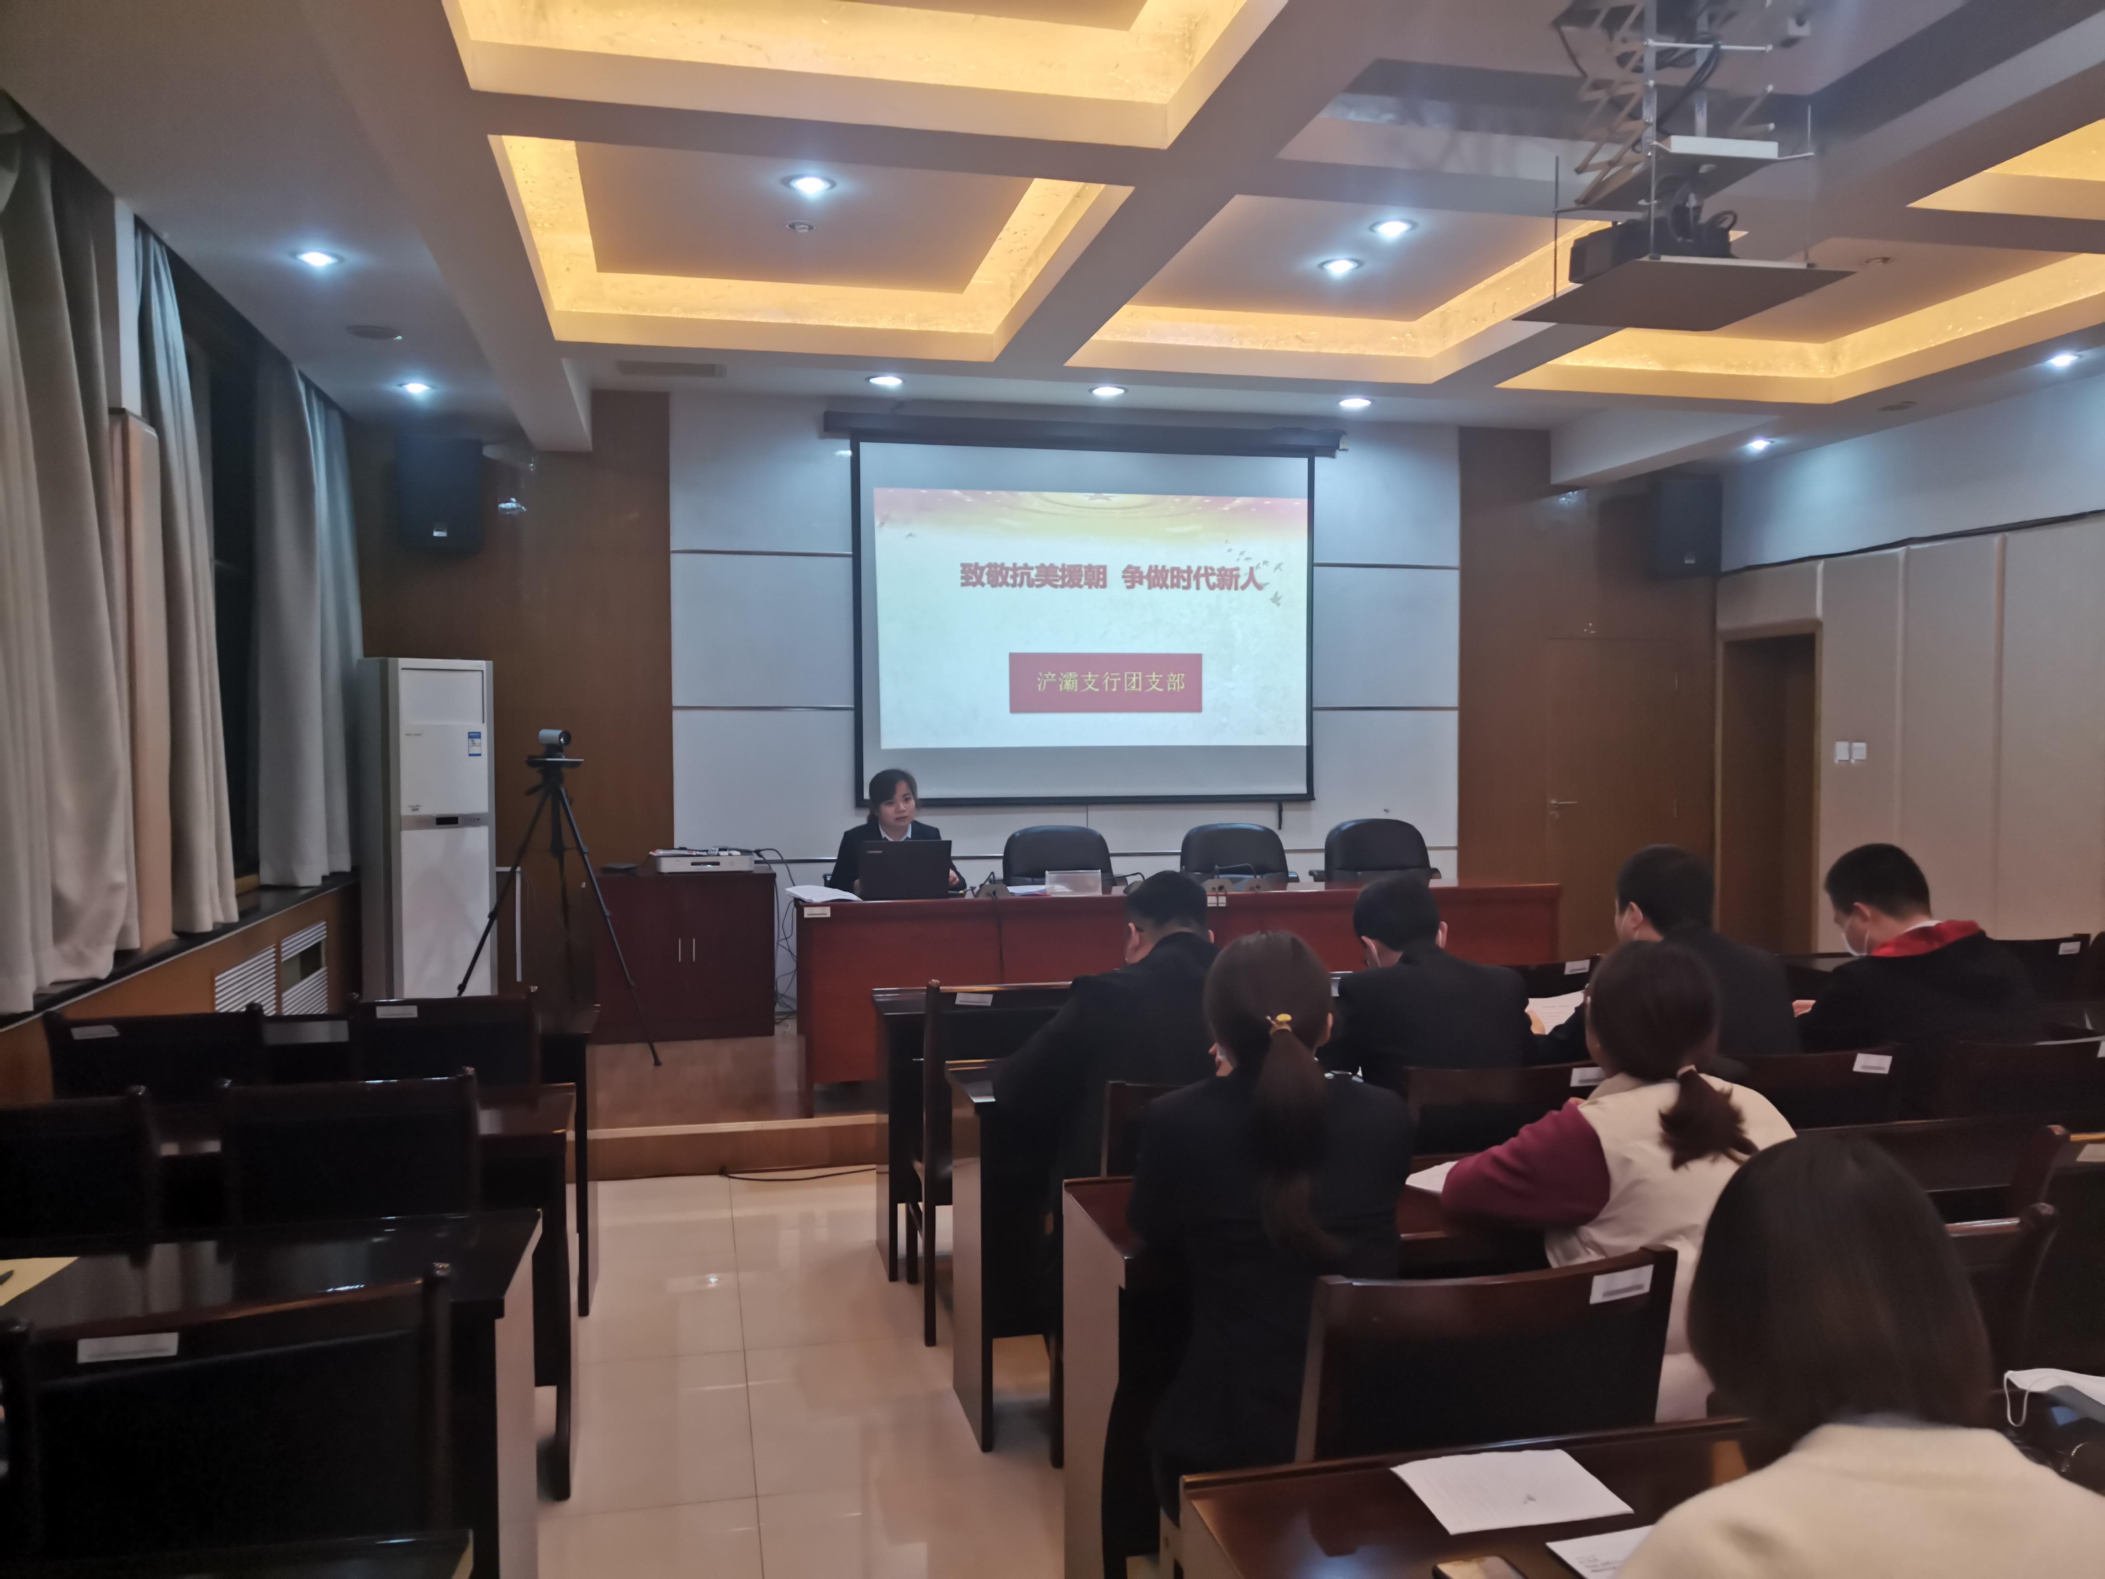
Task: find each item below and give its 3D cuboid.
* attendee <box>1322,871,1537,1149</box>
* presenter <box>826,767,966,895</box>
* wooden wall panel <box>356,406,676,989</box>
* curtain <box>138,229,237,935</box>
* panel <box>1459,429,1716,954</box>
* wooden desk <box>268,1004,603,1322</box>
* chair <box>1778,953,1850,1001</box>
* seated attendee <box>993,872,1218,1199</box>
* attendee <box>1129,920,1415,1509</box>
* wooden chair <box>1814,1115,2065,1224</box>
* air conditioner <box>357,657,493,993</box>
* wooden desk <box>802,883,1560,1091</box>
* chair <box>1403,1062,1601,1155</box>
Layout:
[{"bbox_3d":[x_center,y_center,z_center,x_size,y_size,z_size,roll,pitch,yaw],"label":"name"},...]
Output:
[{"bbox_3d":[0.728,0.790,3.487,0.490,1.257,0.700,-1,2,-12],"label":"attendee"},{"bbox_3d":[-0.615,0.523,6.538,0.530,1.220,0.660,0,2,-12],"label":"presenter"},{"bbox_3d":[-2.477,-0.374,7.586,1.395,2.953,0.060,-1,2,-12],"label":"wooden wall panel"},{"bbox_3d":[-2.729,-0.584,5.177,0.170,2.065,0.520,-1,2,-12],"label":"curtain"},{"bbox_3d":[2.973,-0.434,9.098,1.570,3.040,0.060,-1,2,-12],"label":"panel"},{"bbox_3d":[-1.844,1.015,4.408,1.200,0.750,0.450,-1,2,-12],"label":"wooden desk"},{"bbox_3d":[2.183,0.905,4.728,0.450,0.910,0.550,0,2,-2],"label":"chair"},{"bbox_3d":[0.182,0.782,3.300,0.540,1.250,0.740,0,2,-12],"label":"seated attendee"},{"bbox_3d":[0.300,0.820,2.445,0.470,1.260,0.700,0,2,-4],"label":"attendee"},{"bbox_3d":[1.284,0.967,2.718,0.450,0.910,0.550,0,2,-12],"label":"wooden chair"},{"bbox_3d":[-2.750,0.267,7.249,0.320,1.700,0.480,1,2,44],"label":"air conditioner"},{"bbox_3d":[0.488,0.758,6.306,2.930,0.760,0.520,0,2,-12],"label":"wooden desk"},{"bbox_3d":[0.815,0.962,3.321,0.450,0.920,0.540,-1,2,-12],"label":"chair"}]

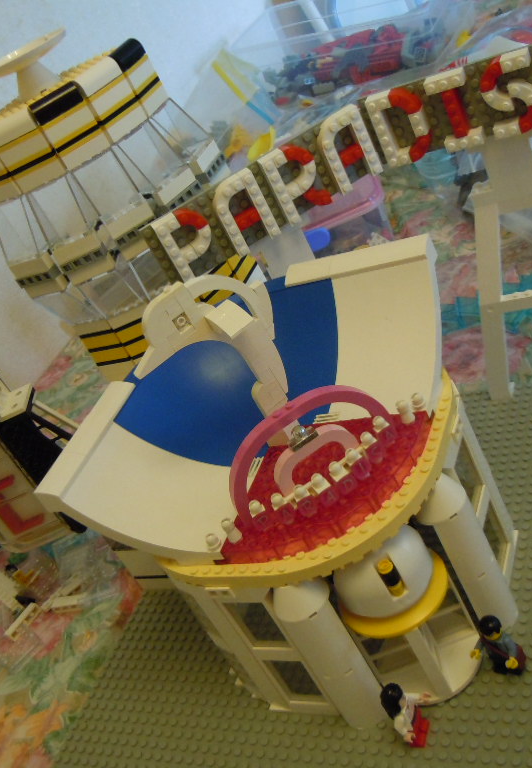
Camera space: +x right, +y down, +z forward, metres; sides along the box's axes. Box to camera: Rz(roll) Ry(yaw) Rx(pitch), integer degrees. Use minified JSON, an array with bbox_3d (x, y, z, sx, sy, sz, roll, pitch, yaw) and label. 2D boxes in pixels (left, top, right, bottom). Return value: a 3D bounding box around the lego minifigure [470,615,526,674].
[{"bbox_3d":[0.126,0.144,0.484,0.026,0.042,0.015,-9,36,32],"label":"lego minifigure"}]

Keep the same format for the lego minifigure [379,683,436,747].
[{"bbox_3d":[0.077,0.177,0.476,0.019,0.042,0.025,-9,36,32],"label":"lego minifigure"}]

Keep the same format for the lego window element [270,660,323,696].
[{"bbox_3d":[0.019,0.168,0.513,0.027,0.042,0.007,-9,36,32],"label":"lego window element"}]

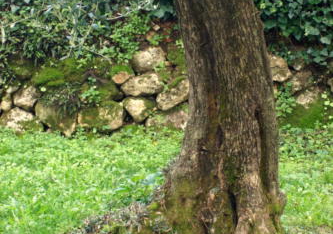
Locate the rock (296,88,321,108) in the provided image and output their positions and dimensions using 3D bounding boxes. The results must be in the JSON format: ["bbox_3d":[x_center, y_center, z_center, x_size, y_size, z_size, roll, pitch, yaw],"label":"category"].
[{"bbox_3d":[1.322,-0.182,10.600,0.217,0.177,0.200,0,7,0],"label":"rock"}]

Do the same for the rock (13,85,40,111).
[{"bbox_3d":[-1.291,-0.171,10.500,0.251,0.228,0.230,0,7,0],"label":"rock"}]

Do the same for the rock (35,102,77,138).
[{"bbox_3d":[-1.014,0.023,10.400,0.372,0.312,0.310,0,7,0],"label":"rock"}]

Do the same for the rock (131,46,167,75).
[{"bbox_3d":[-0.169,-0.531,10.700,0.328,0.232,0.270,0,7,0],"label":"rock"}]

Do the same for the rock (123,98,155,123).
[{"bbox_3d":[-0.258,-0.060,10.500,0.286,0.228,0.240,0,7,0],"label":"rock"}]

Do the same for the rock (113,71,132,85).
[{"bbox_3d":[-0.410,-0.358,10.600,0.181,0.124,0.160,0,7,0],"label":"rock"}]

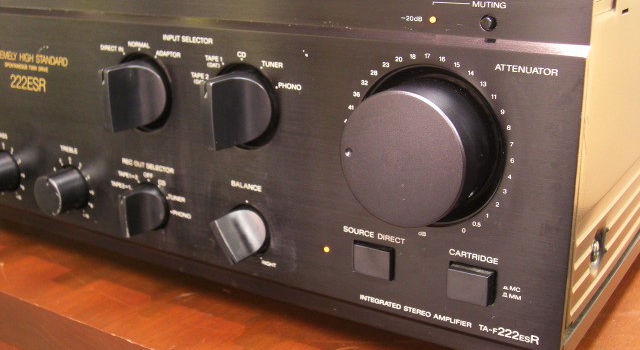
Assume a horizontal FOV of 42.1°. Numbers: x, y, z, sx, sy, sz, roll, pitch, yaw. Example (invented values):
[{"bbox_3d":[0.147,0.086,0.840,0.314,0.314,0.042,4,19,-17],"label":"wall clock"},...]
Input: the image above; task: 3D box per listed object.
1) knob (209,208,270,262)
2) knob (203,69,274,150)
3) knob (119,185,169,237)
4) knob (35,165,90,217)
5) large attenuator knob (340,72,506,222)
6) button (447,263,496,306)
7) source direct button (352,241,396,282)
[{"bbox_3d":[-0.035,0.025,0.346,0.020,0.020,0.017,10,20,31],"label":"knob"},{"bbox_3d":[-0.036,-0.025,0.329,0.028,0.028,0.022,10,20,31],"label":"knob"},{"bbox_3d":[-0.082,0.017,0.376,0.020,0.020,0.016,10,20,31],"label":"knob"},{"bbox_3d":[-0.125,0.009,0.402,0.021,0.021,0.015,10,20,31],"label":"knob"},{"bbox_3d":[0.032,-0.008,0.289,0.049,0.049,0.021,10,20,31],"label":"large attenuator knob"},{"bbox_3d":[0.054,0.040,0.298,0.015,0.011,0.006,10,20,31],"label":"button"},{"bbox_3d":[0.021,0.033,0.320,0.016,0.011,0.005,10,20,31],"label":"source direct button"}]

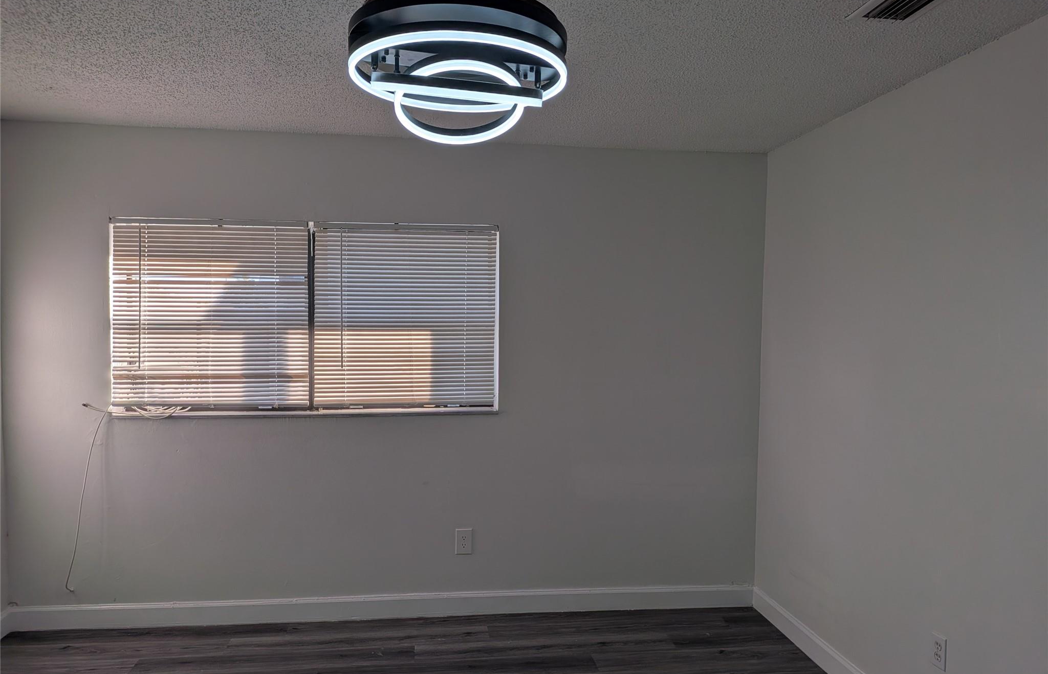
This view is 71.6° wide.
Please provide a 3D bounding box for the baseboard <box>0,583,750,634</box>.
[{"bbox_3d":[-0.604,1.377,3.711,3.755,0.122,0.015,1,1,-7],"label":"baseboard"}]

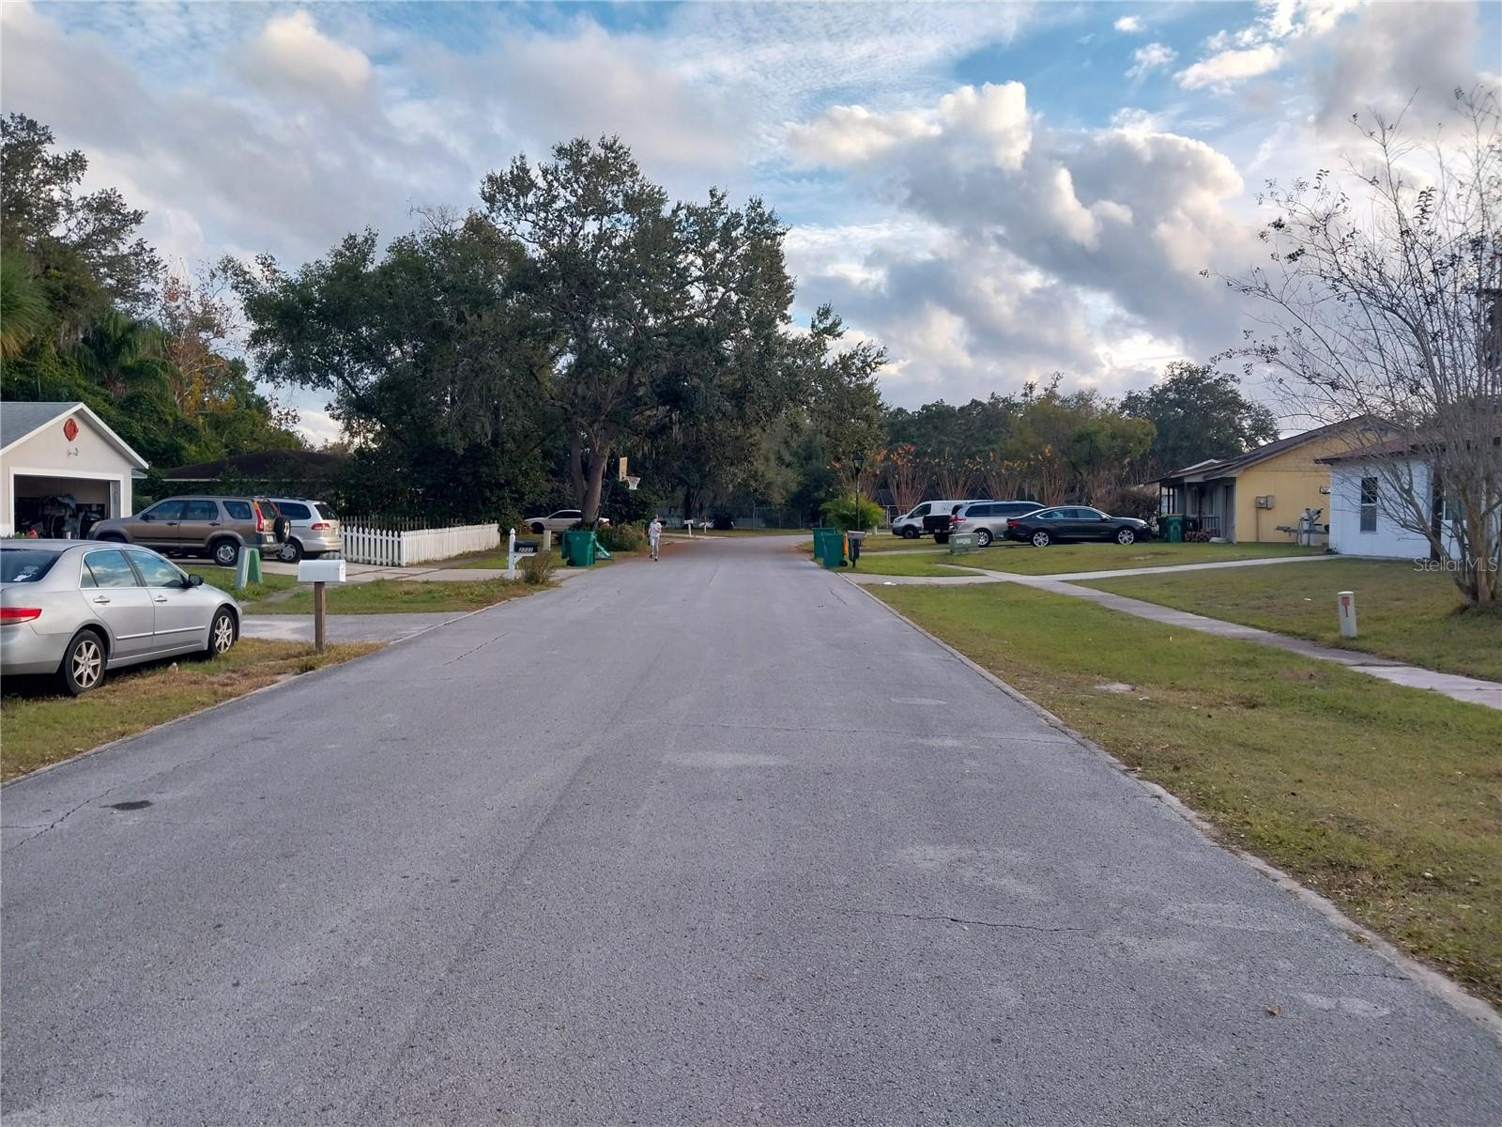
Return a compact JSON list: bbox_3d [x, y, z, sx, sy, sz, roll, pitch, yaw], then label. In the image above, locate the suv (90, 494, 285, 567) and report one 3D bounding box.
[{"bbox_3d":[-13.850,-0.800,28.000,4.550,1.680,1.780,0,2,-2],"label":"suv"}]

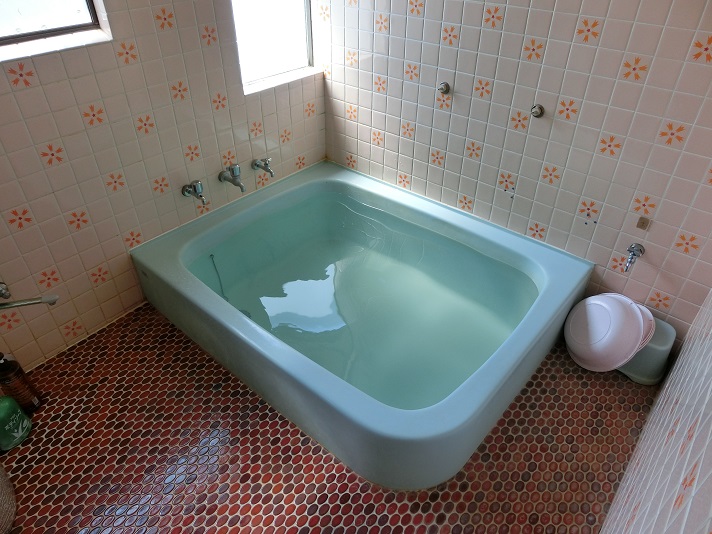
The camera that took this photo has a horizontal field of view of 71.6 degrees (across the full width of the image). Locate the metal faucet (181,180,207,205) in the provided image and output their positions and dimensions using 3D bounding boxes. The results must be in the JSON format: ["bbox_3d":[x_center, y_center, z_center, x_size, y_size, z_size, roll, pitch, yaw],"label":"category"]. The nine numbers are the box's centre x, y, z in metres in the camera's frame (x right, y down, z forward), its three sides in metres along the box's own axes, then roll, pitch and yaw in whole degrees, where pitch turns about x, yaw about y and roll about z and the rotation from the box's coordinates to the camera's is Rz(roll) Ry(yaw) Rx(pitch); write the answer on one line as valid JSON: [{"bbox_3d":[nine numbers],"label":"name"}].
[{"bbox_3d":[-0.619,-0.294,1.900,0.118,0.096,0.049,27,45,31],"label":"metal faucet"}]

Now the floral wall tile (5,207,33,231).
[{"bbox_3d":[-1.037,-0.150,1.518,0.009,0.072,0.072,27,45,31],"label":"floral wall tile"}]

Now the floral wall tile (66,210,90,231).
[{"bbox_3d":[-0.935,-0.160,1.661,0.009,0.072,0.072,27,45,31],"label":"floral wall tile"}]

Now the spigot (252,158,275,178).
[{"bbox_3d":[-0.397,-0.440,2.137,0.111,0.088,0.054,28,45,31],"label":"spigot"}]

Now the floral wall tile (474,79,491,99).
[{"bbox_3d":[0.571,-0.805,2.215,0.094,0.094,0.010,28,45,31],"label":"floral wall tile"}]

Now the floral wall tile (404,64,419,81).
[{"bbox_3d":[0.275,-0.958,2.420,0.094,0.094,0.010,28,45,31],"label":"floral wall tile"}]

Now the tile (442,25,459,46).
[{"bbox_3d":[0.421,-1.035,2.203,0.094,0.094,0.010,28,45,31],"label":"tile"}]

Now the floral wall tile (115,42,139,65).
[{"bbox_3d":[-0.730,-0.682,1.577,0.010,0.075,0.075,28,45,31],"label":"floral wall tile"}]

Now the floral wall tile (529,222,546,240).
[{"bbox_3d":[0.701,-0.137,1.907,0.075,0.075,0.010,28,45,31],"label":"floral wall tile"}]

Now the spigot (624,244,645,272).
[{"bbox_3d":[1.162,-0.031,2.075,0.059,0.108,0.093,28,45,31],"label":"spigot"}]

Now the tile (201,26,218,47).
[{"bbox_3d":[-0.654,-1.028,2.192,0.010,0.094,0.094,28,45,31],"label":"tile"}]

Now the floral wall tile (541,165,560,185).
[{"bbox_3d":[0.698,-0.327,1.765,0.075,0.075,0.010,28,45,31],"label":"floral wall tile"}]

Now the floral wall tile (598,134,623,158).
[{"bbox_3d":[0.810,-0.390,1.575,0.072,0.072,0.009,28,45,32],"label":"floral wall tile"}]

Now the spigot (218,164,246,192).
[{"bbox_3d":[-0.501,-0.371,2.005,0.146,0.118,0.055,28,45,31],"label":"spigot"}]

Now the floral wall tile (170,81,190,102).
[{"bbox_3d":[-0.628,-0.626,1.756,0.009,0.072,0.072,27,45,31],"label":"floral wall tile"}]

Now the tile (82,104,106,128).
[{"bbox_3d":[-0.836,-0.482,1.575,0.010,0.075,0.075,28,45,31],"label":"tile"}]

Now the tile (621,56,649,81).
[{"bbox_3d":[0.816,-0.578,1.445,0.075,0.075,0.010,28,45,31],"label":"tile"}]

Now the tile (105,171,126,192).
[{"bbox_3d":[-0.833,-0.295,1.708,0.009,0.072,0.072,27,45,31],"label":"tile"}]

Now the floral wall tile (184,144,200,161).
[{"bbox_3d":[-0.629,-0.439,1.898,0.009,0.072,0.072,27,45,31],"label":"floral wall tile"}]

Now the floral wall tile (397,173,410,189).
[{"bbox_3d":[0.220,-0.392,2.225,0.072,0.072,0.009,28,45,32],"label":"floral wall tile"}]

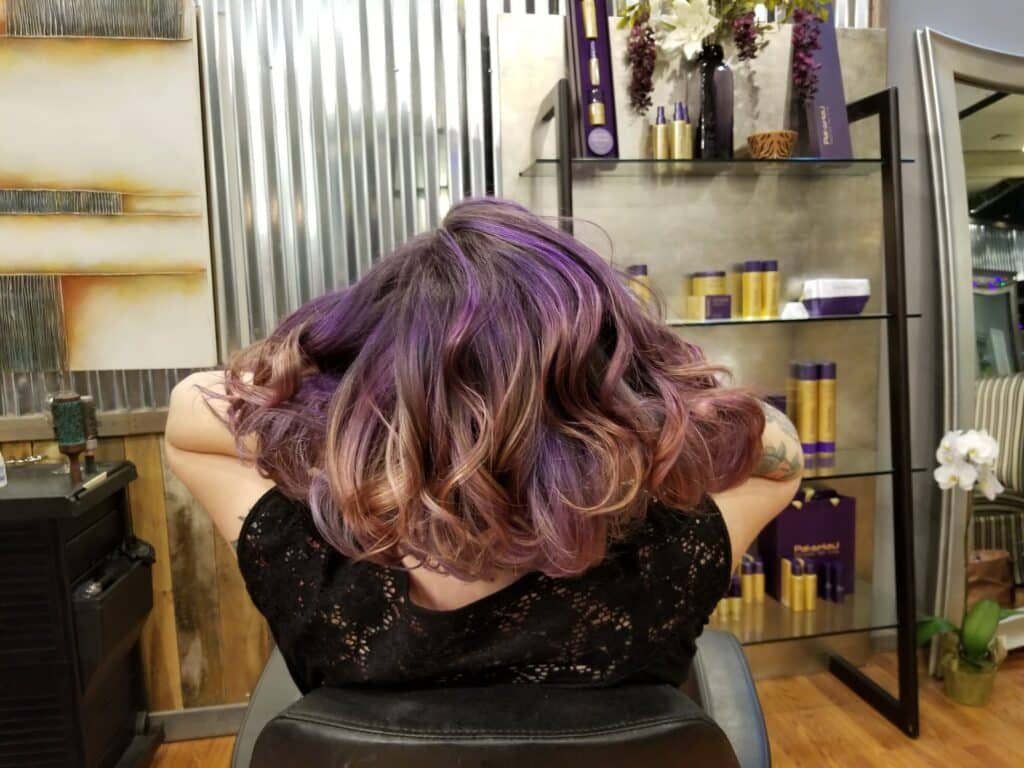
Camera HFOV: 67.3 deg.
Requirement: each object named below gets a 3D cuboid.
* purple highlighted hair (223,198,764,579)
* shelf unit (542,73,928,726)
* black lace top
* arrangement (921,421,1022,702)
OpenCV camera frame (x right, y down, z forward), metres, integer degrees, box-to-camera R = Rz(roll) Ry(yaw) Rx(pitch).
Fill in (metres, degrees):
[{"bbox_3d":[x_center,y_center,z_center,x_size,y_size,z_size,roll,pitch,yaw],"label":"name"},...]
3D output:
[{"bbox_3d":[-0.018,0.004,0.760,0.530,0.370,0.300,-2,7,0],"label":"purple highlighted hair"},{"bbox_3d":[0.598,0.101,2.190,1.073,1.810,0.433,-3,7,-10],"label":"shelf unit"},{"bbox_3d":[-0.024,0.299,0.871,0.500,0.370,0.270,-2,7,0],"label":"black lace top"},{"bbox_3d":[1.420,0.544,2.374,0.331,0.839,0.218,-3,7,-10],"label":"arrangement"}]

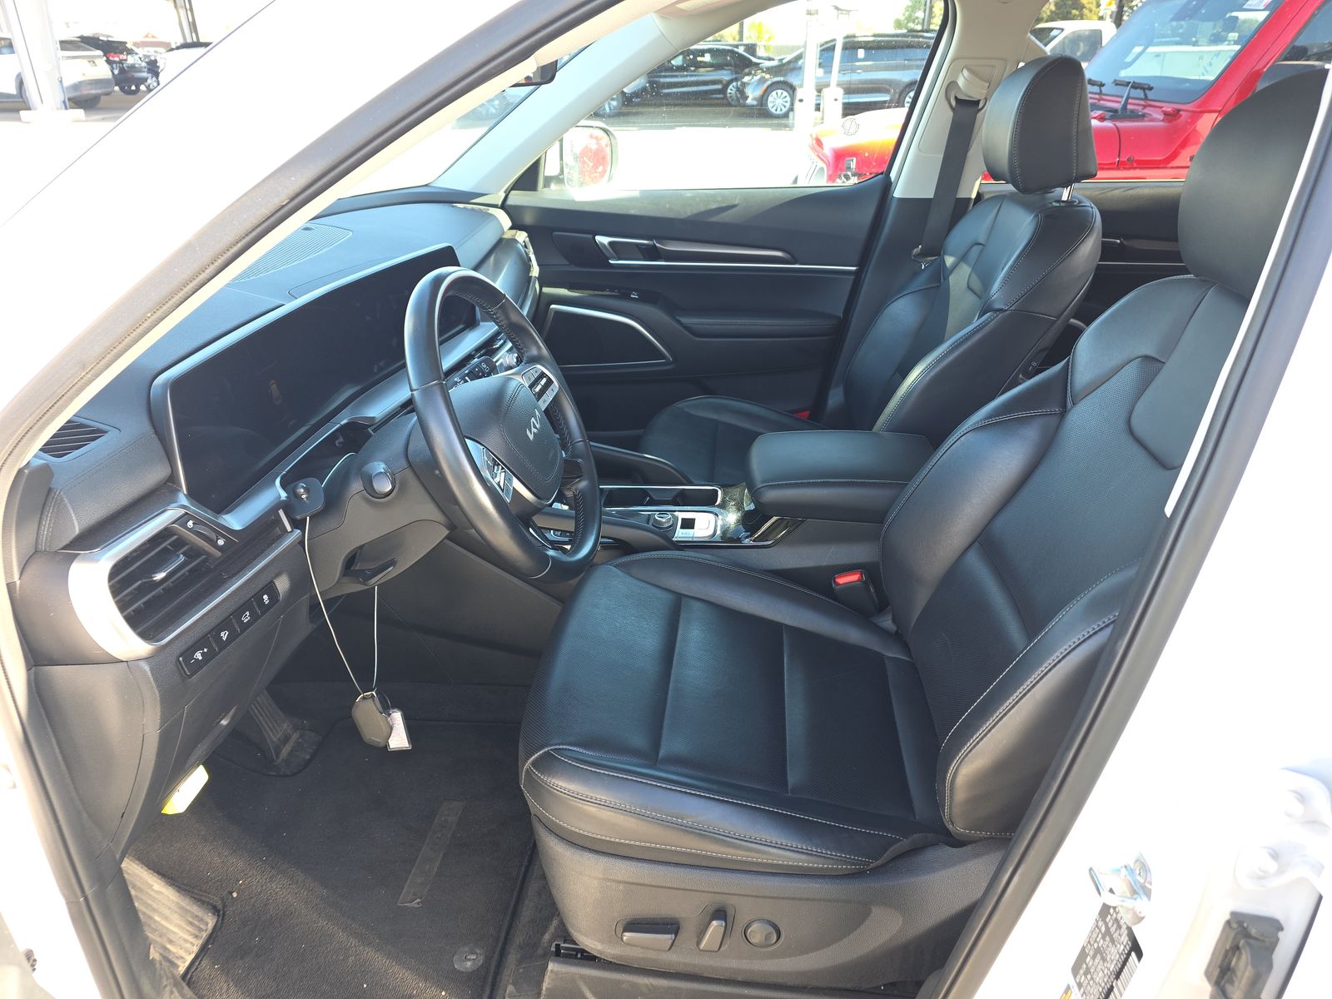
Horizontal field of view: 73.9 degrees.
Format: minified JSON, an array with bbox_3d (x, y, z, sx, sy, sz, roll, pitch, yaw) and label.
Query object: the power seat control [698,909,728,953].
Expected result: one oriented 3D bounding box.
[{"bbox_3d":[0.051,0.471,0.965,0.024,0.052,0.020,15,28,-1],"label":"power seat control"}]

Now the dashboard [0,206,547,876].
[{"bbox_3d":[-0.569,-0.163,1.451,0.520,0.555,1.480,2,27,5],"label":"dashboard"}]

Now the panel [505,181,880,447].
[{"bbox_3d":[0.019,-0.412,2.080,0.930,0.635,0.140,2,27,5],"label":"panel"}]

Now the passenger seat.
[{"bbox_3d":[0.350,-0.293,1.707,0.850,1.000,0.560,2,27,5],"label":"passenger seat"}]

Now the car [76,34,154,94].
[{"bbox_3d":[-19.978,-14.219,29.061,4.750,1.730,1.920,2,27,5],"label":"car"}]

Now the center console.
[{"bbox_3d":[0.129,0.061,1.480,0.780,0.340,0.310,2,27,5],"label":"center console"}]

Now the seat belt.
[{"bbox_3d":[0.565,-0.643,1.805,0.070,0.350,0.045,6,33,3],"label":"seat belt"}]

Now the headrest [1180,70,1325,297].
[{"bbox_3d":[0.585,-0.289,0.826,0.145,0.208,0.255,2,27,5],"label":"headrest"}]

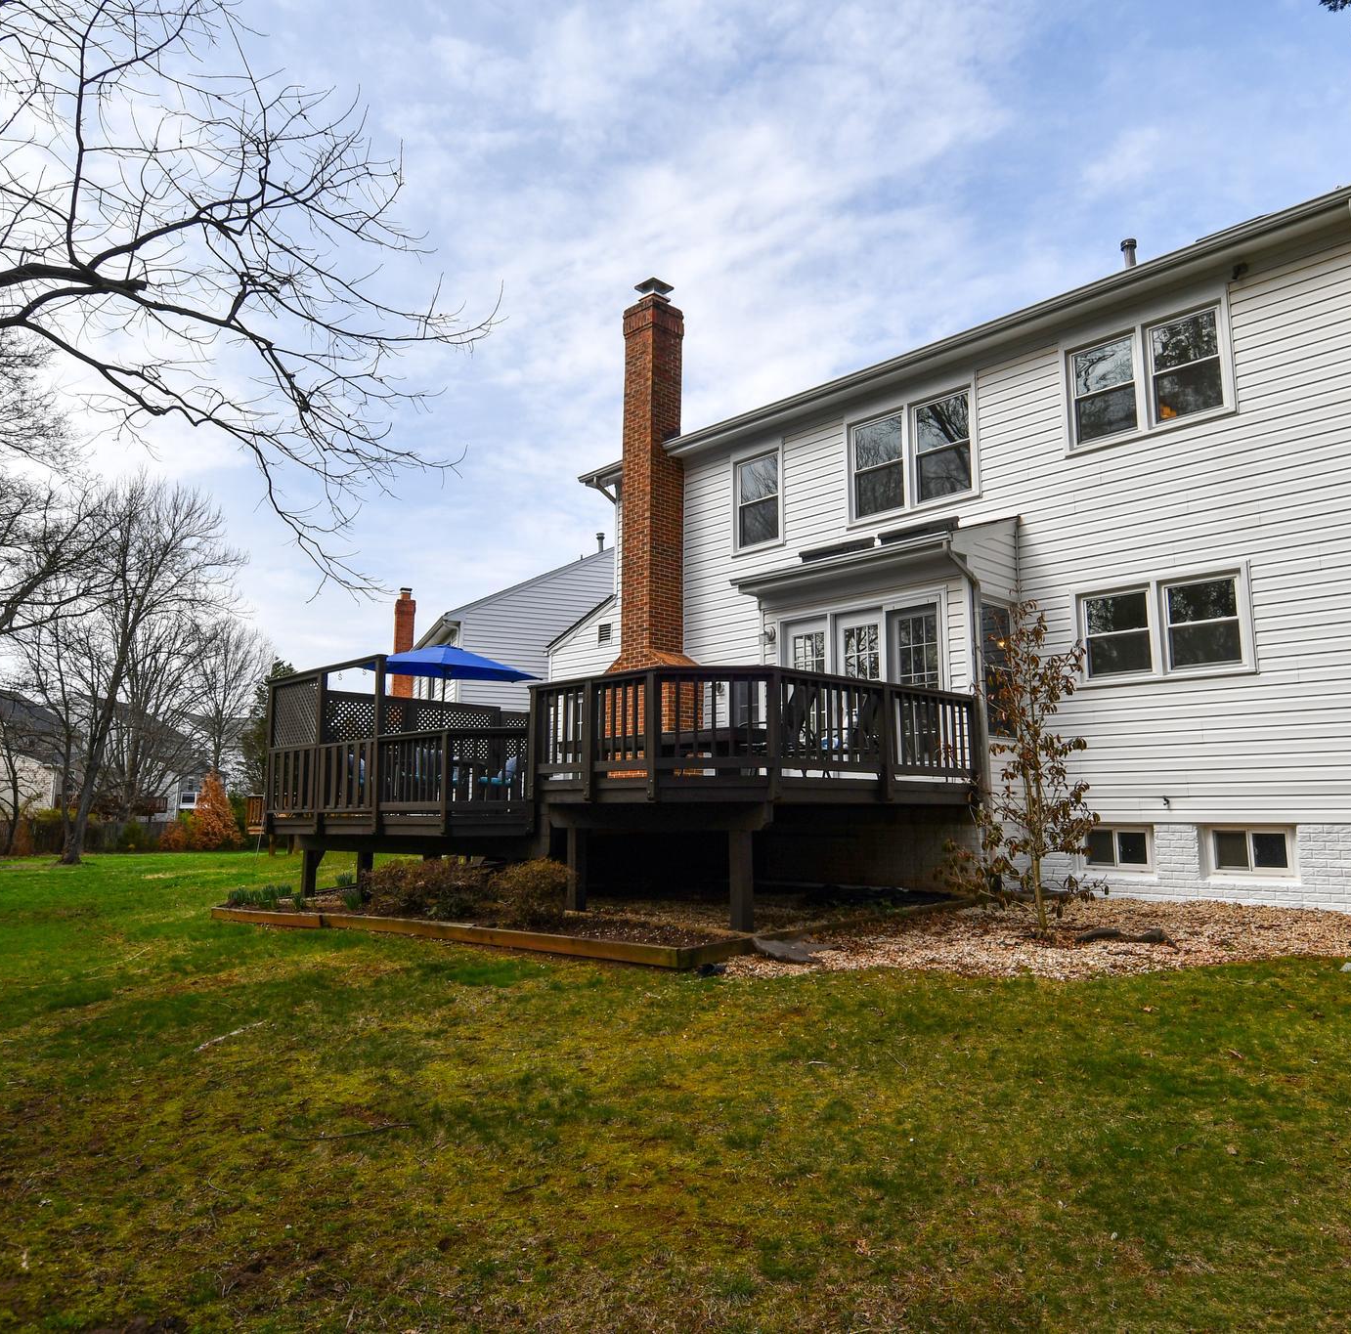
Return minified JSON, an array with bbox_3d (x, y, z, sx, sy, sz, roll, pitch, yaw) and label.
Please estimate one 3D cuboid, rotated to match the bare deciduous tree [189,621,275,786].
[{"bbox_3d":[-23.677,3.453,52.883,4.959,12.082,4.959,0,-8,0],"label":"bare deciduous tree"}]

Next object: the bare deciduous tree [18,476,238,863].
[{"bbox_3d":[-17.989,-0.128,32.936,7.103,12.799,7.103,0,-8,0],"label":"bare deciduous tree"}]

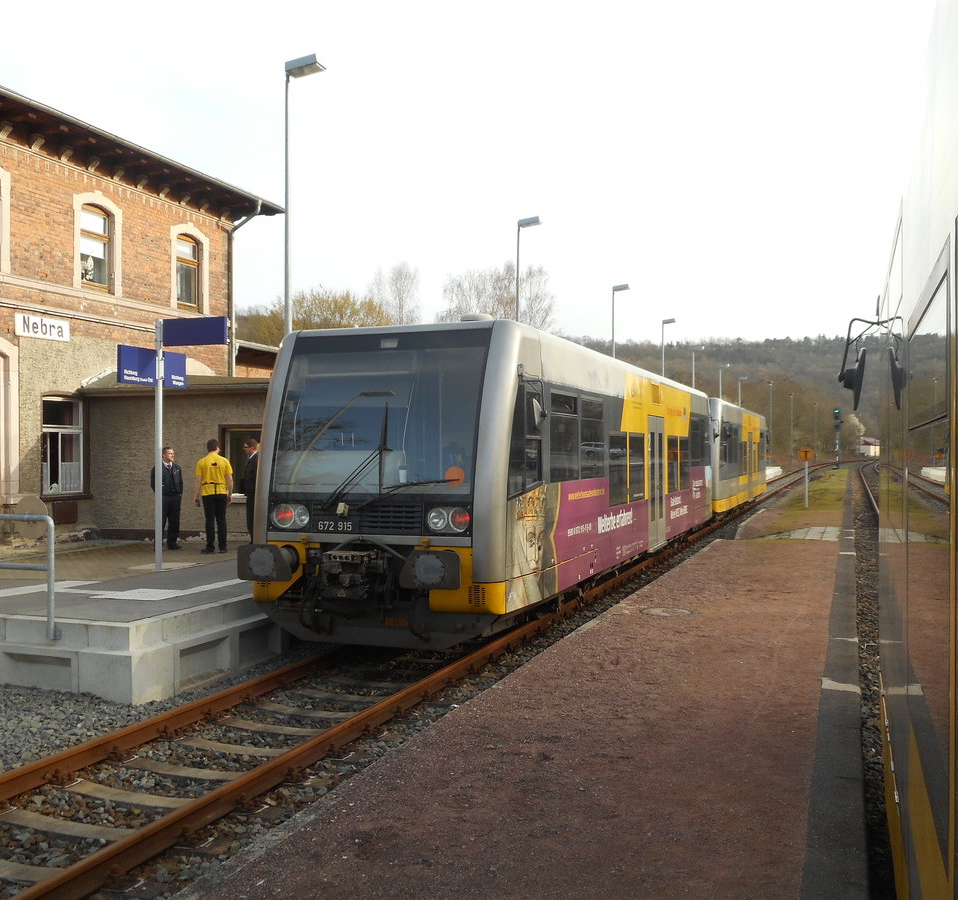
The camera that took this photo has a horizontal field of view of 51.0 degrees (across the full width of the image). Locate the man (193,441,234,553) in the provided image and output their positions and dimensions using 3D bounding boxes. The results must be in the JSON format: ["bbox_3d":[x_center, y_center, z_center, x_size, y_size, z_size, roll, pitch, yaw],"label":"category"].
[{"bbox_3d":[-4.180,0.710,15.850,0.590,1.790,0.360,0,0,-6],"label":"man"}]

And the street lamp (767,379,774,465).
[{"bbox_3d":[34.830,-3.160,120.000,0.750,10.200,0.350,0,0,23],"label":"street lamp"}]

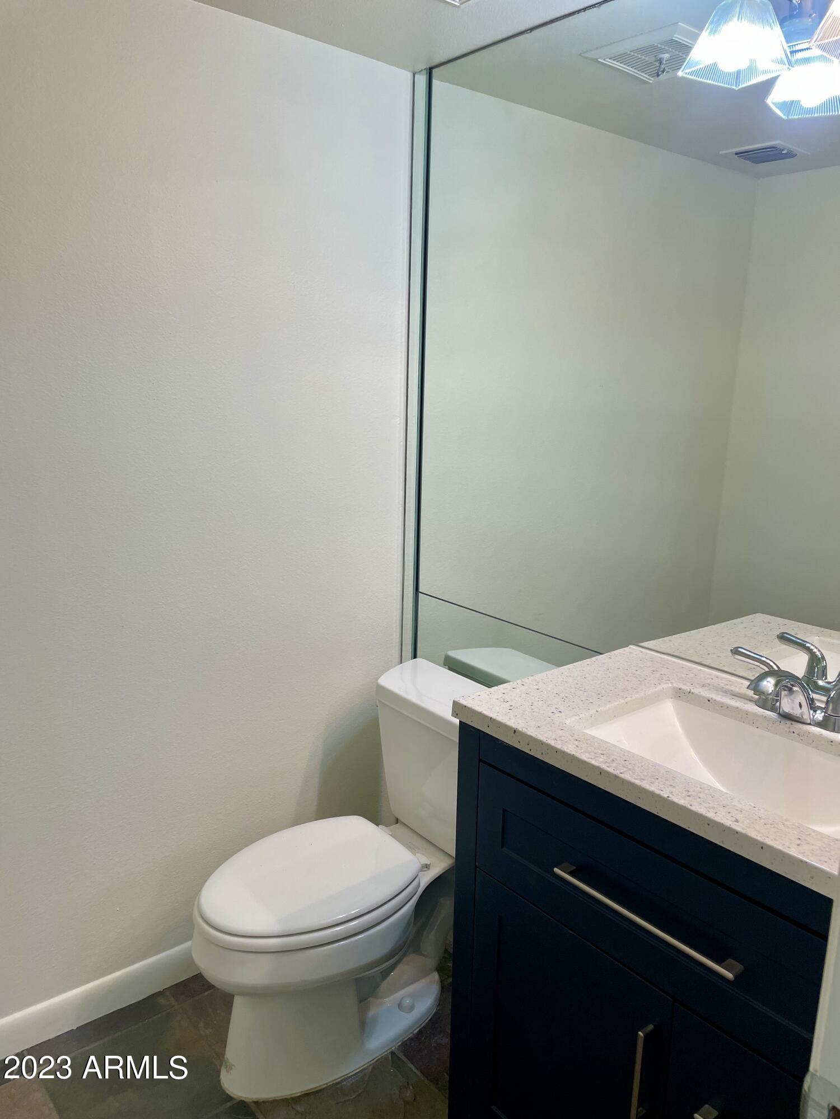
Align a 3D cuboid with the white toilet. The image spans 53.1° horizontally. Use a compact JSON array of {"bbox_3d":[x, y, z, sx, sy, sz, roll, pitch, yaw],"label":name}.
[{"bbox_3d":[-0.148,0.692,1.833,0.722,0.735,0.458,-8,16,-38],"label":"white toilet"}]

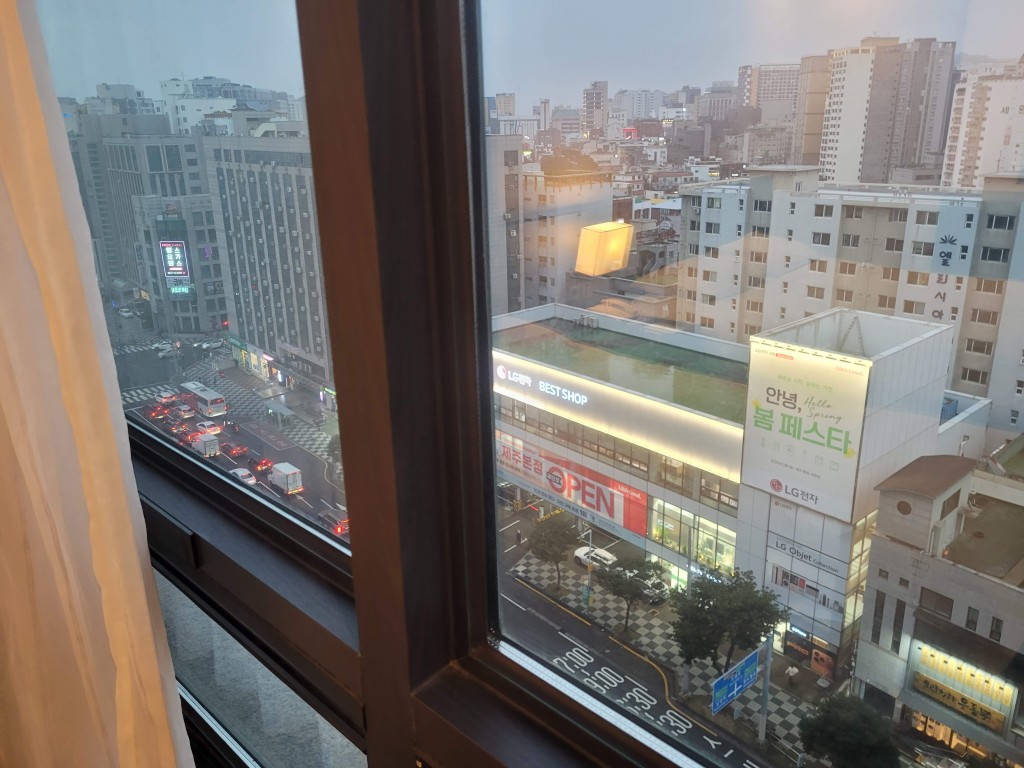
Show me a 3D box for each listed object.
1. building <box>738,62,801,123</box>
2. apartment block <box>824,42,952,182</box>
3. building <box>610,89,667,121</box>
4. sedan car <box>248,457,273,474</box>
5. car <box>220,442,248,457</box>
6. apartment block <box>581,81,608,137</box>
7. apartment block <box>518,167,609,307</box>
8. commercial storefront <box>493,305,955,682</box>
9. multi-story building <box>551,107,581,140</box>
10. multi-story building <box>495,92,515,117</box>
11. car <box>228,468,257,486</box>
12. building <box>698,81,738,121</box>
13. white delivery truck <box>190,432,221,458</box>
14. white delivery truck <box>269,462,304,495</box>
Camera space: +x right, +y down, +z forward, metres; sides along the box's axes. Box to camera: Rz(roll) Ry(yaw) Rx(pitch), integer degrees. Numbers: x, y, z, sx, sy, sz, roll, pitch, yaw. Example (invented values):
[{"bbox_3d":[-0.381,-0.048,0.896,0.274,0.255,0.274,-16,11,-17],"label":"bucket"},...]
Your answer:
[{"bbox_3d":[229.581,-256.463,683.259,46.000,48.000,24.000,-9,20,-19],"label":"building"},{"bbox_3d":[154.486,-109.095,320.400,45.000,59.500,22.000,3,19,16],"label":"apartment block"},{"bbox_3d":[131.199,-287.087,803.511,49.000,36.500,15.000,-1,18,3],"label":"building"},{"bbox_3d":[-31.759,9.837,96.475,1.750,1.500,4.200,-18,24,-37],"label":"sedan car"},{"bbox_3d":[-36.587,8.296,101.480,1.800,1.500,4.500,-18,24,-37],"label":"car"},{"bbox_3d":[56.119,-178.062,512.788,14.500,41.000,13.000,3,19,15],"label":"apartment block"},{"bbox_3d":[8.869,-17.681,127.571,12.200,33.120,10.000,-16,23,-37],"label":"apartment block"},{"bbox_3d":[15.005,2.331,79.538,19.930,25.190,52.330,-16,23,-37],"label":"commercial storefront"},{"bbox_3d":[45.468,-209.441,643.736,23.000,42.000,18.000,-1,19,4],"label":"multi-story building"},{"bbox_3d":[-6.056,-254.907,754.550,18.500,55.000,15.000,-2,19,0],"label":"multi-story building"},{"bbox_3d":[-32.507,11.232,92.623,1.830,1.460,4.750,-18,24,-37],"label":"car"},{"bbox_3d":[185.323,-255.076,699.590,32.000,36.000,20.000,-9,20,-19],"label":"building"},{"bbox_3d":[-40.271,7.958,101.300,1.740,2.550,5.100,-18,24,-37],"label":"white delivery truck"},{"bbox_3d":[-26.552,11.043,90.483,1.760,2.750,5.200,-18,24,-37],"label":"white delivery truck"}]

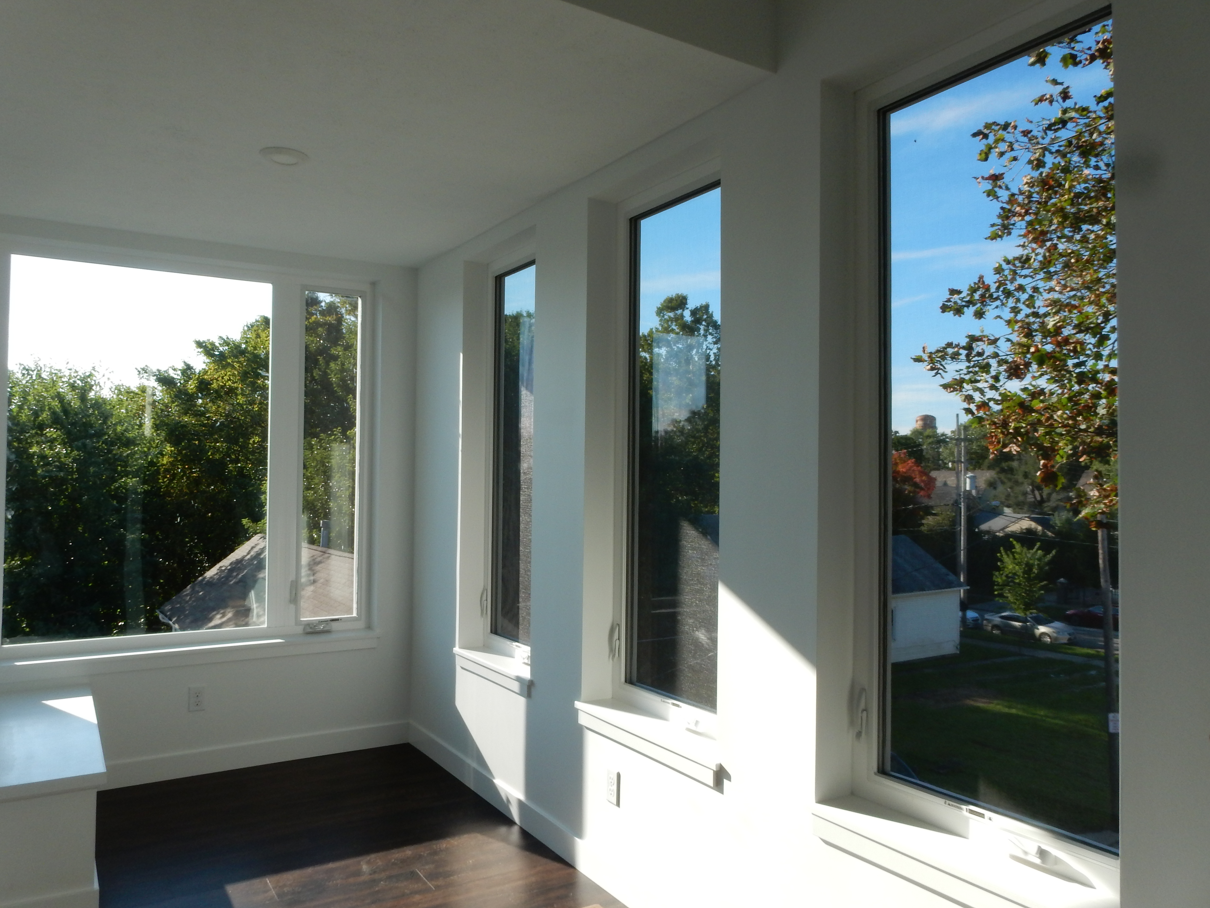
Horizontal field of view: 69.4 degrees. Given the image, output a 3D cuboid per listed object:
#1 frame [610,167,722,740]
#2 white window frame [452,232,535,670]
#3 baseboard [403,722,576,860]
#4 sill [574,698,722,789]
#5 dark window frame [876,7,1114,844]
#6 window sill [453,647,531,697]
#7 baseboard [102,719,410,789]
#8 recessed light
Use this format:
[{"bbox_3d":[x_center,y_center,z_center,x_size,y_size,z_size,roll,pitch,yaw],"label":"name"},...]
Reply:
[{"bbox_3d":[0.267,-0.027,2.950,0.082,1.830,0.744,2,-2,-32],"label":"frame"},{"bbox_3d":[-0.412,-0.008,3.872,0.175,1.830,0.737,2,-2,-32],"label":"white window frame"},{"bbox_3d":[-0.559,1.447,3.856,0.017,0.123,1.792,2,-2,-32],"label":"baseboard"},{"bbox_3d":[0.161,0.921,2.856,0.160,0.079,0.812,2,-2,-32],"label":"sill"},{"bbox_3d":[0.873,-0.045,1.989,0.062,1.700,0.603,2,-2,-32],"label":"dark window frame"},{"bbox_3d":[-0.455,0.941,3.822,0.160,0.076,0.795,2,-2,-32],"label":"window sill"},{"bbox_3d":[-1.629,1.446,4.228,1.421,0.123,0.017,2,-2,-32],"label":"baseboard"},{"bbox_3d":[-1.123,-1.025,3.039,0.167,0.028,0.167,2,-2,-32],"label":"recessed light"}]

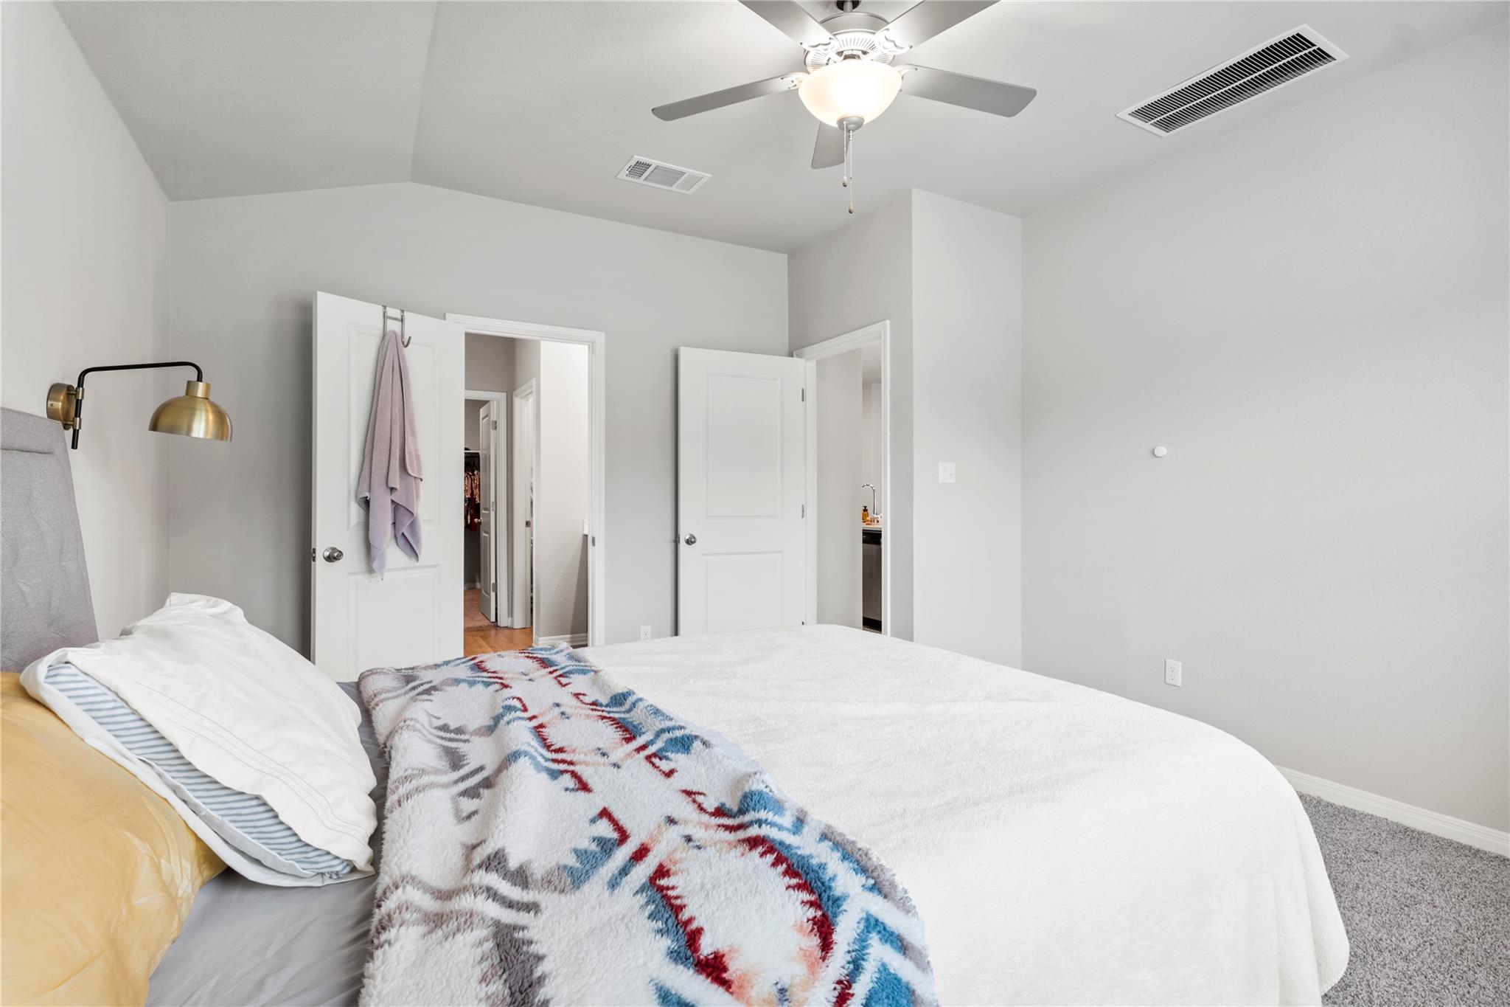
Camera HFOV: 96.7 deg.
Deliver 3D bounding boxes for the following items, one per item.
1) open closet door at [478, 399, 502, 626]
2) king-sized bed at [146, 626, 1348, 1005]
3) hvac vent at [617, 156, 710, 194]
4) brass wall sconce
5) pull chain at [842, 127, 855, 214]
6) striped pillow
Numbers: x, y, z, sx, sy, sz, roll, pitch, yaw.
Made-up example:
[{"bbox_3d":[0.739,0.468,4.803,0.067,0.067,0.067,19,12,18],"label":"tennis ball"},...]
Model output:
[{"bbox_3d":[-2.575,0.075,6.460,0.045,2.030,0.660,0,0,-31],"label":"open closet door"},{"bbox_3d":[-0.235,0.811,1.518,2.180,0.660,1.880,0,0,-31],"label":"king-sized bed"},{"bbox_3d":[-0.437,-1.585,3.248,0.390,0.025,0.235,0,0,-31],"label":"hvac vent"},{"bbox_3d":[-1.597,-0.250,1.758,0.370,0.210,0.230,0,0,-31],"label":"brass wall sconce"},{"bbox_3d":[0.296,-1.056,2.130,0.038,0.265,0.030,0,0,-31],"label":"pull chain"},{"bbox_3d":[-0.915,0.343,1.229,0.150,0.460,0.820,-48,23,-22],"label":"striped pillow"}]

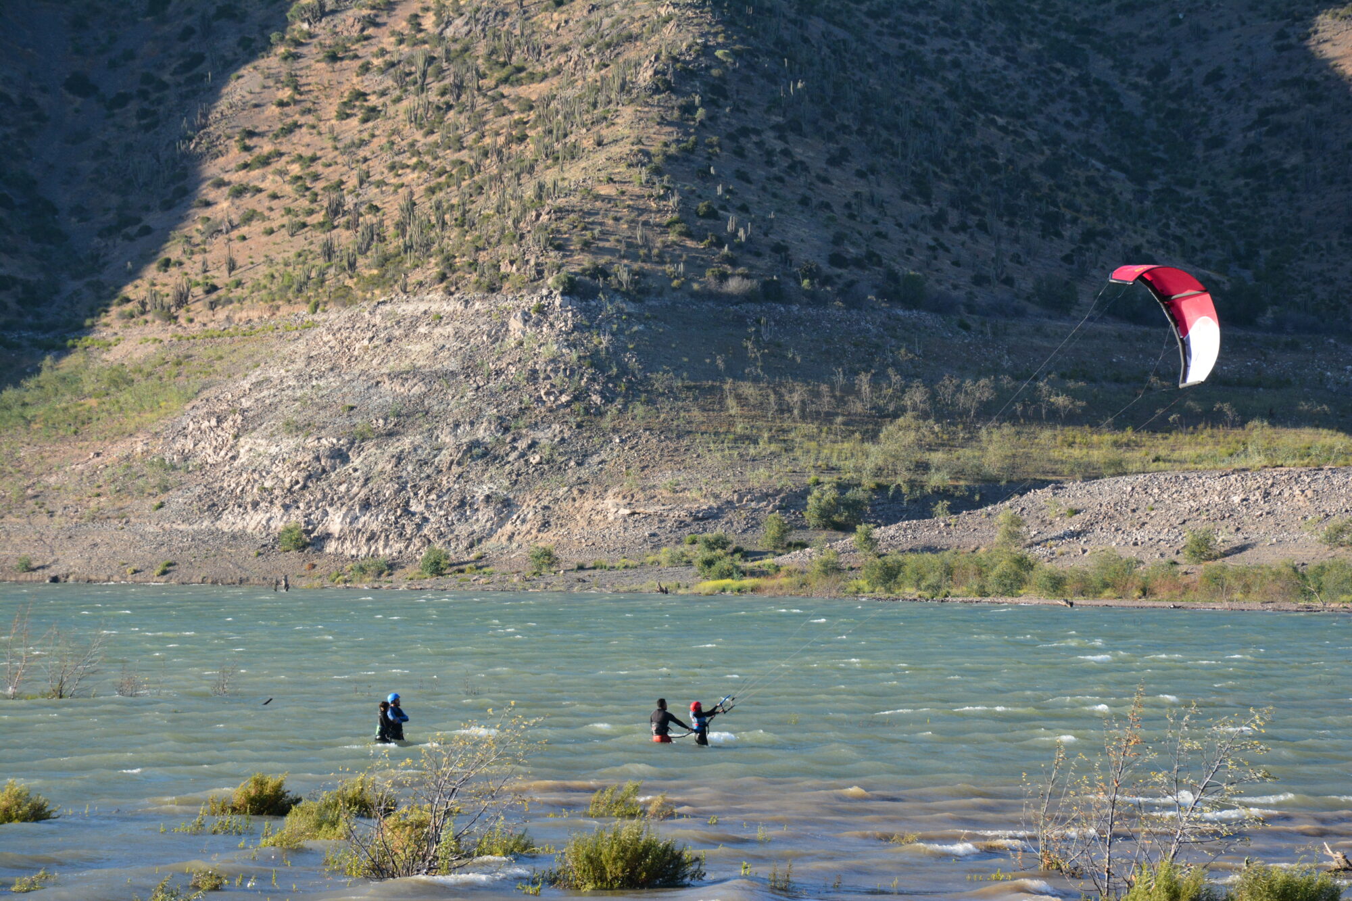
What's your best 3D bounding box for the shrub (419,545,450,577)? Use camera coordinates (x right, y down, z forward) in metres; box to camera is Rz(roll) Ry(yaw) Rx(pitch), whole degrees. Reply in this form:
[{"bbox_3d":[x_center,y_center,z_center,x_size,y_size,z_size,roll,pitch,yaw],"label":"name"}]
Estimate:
[{"bbox_3d":[-15.761,7.245,385.000,2.010,2.010,1.850,0,-1,0],"label":"shrub"}]

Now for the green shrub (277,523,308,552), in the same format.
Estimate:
[{"bbox_3d":[-26.143,5.908,402.000,2.030,1.960,1.860,0,-1,0],"label":"green shrub"}]

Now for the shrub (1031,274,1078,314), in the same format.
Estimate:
[{"bbox_3d":[31.150,-12.865,485.000,3.710,3.200,3.410,0,-1,0],"label":"shrub"}]

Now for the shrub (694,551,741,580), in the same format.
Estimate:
[{"bbox_3d":[2.569,7.091,363.000,2.780,1.770,2.550,0,-1,0],"label":"shrub"}]

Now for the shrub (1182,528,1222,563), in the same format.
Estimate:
[{"bbox_3d":[29.025,5.242,325.000,2.150,1.920,1.980,0,-1,0],"label":"shrub"}]

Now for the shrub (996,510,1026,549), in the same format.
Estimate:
[{"bbox_3d":[19.449,4.641,343.000,1.670,2.210,1.540,0,-1,0],"label":"shrub"}]

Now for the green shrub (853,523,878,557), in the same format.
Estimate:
[{"bbox_3d":[11.191,5.270,348.000,1.450,1.880,1.340,0,-1,0],"label":"green shrub"}]

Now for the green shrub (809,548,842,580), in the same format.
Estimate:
[{"bbox_3d":[8.904,6.743,350.000,1.890,1.890,1.740,0,-1,0],"label":"green shrub"}]

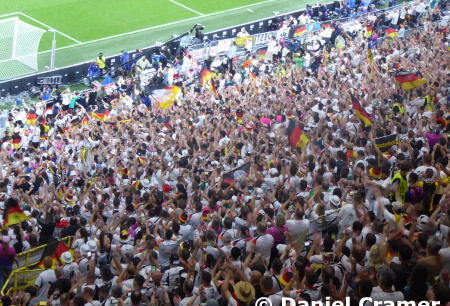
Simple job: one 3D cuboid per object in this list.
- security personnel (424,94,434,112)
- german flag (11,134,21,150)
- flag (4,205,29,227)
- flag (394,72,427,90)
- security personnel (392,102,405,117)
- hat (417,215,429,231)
[{"bbox_3d":[7.555,-1.559,55.868,0.520,1.780,0.350,5,25,-12],"label":"security personnel"},{"bbox_3d":[-9.222,-0.485,66.000,0.450,0.780,0.200,3,26,-17],"label":"german flag"},{"bbox_3d":[-5.645,1.692,40.500,0.660,0.580,0.250,10,24,0],"label":"flag"},{"bbox_3d":[5.792,-2.245,46.961,1.100,0.550,0.350,13,24,6],"label":"flag"},{"bbox_3d":[6.368,-1.262,55.868,0.350,1.780,0.520,16,25,13],"label":"security personnel"},{"bbox_3d":[3.250,1.139,24.517,0.260,0.170,0.270,-12,32,-40],"label":"hat"}]

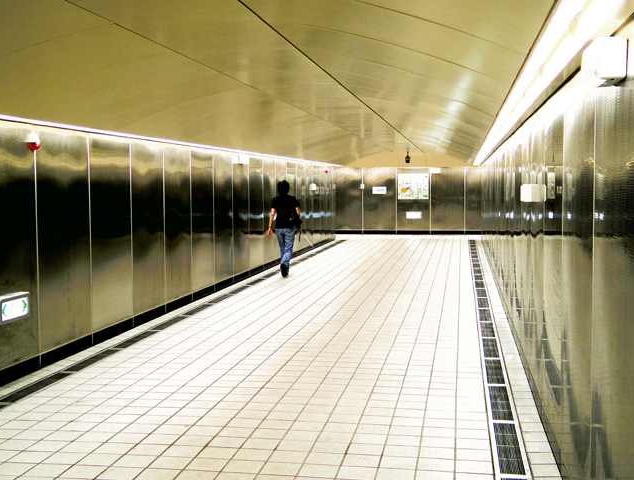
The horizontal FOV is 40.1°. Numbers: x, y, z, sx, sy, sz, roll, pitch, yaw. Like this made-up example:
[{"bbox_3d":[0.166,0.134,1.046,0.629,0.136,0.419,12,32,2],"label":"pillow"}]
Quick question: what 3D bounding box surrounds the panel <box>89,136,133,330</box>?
[{"bbox_3d":[-2.084,-0.090,8.747,0.050,1.919,1.046,0,4,9],"label":"panel"}]

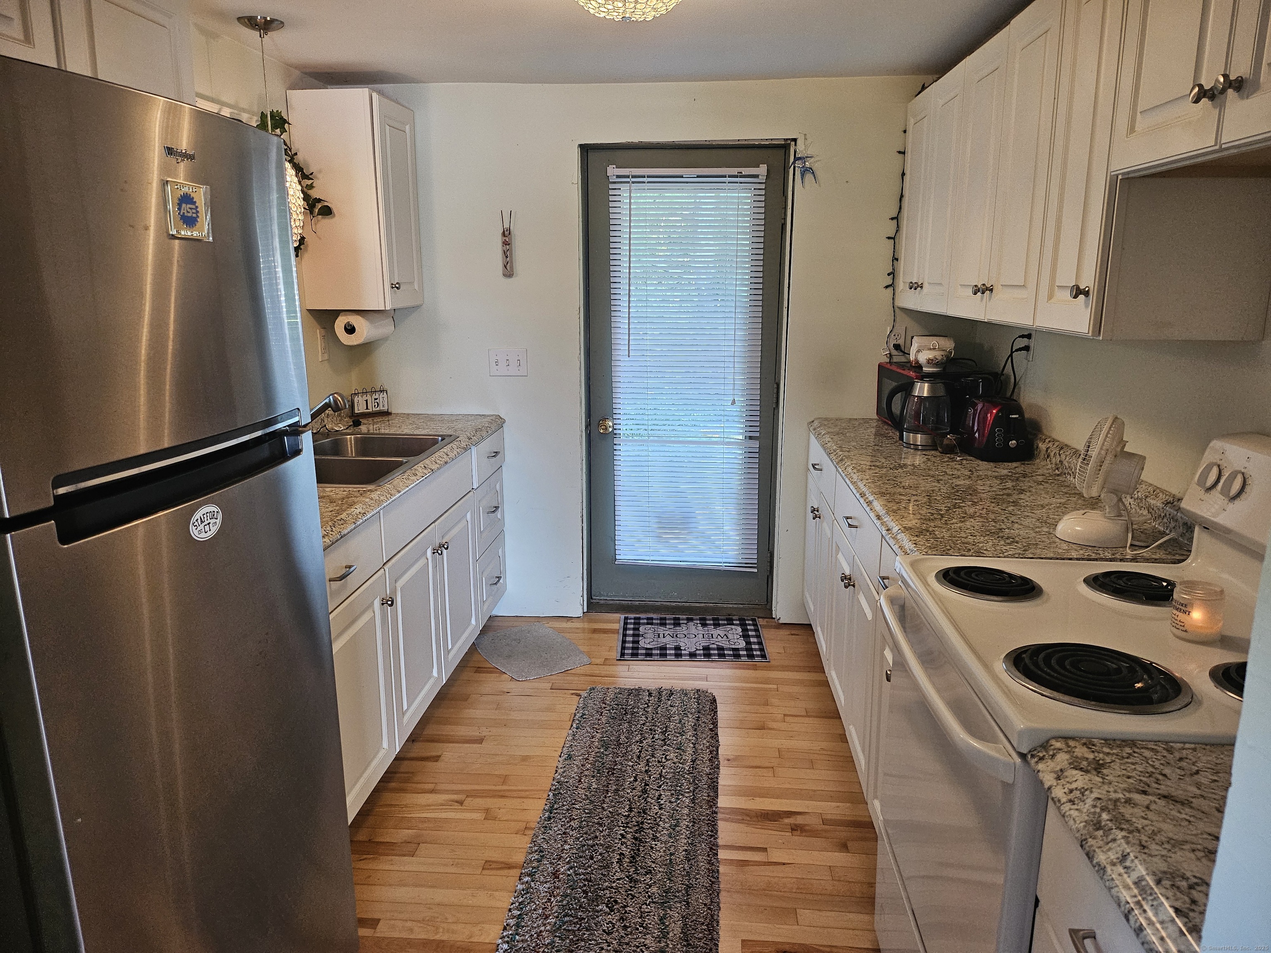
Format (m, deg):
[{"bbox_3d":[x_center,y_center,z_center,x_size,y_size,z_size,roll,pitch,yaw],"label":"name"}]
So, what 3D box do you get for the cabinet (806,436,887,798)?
[{"bbox_3d":[0.969,0.422,2.860,0.620,0.872,1.850,1,12,5],"label":"cabinet"}]

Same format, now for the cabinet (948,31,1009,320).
[{"bbox_3d":[1.118,-0.834,2.496,0.313,0.760,0.410,1,12,5],"label":"cabinet"}]

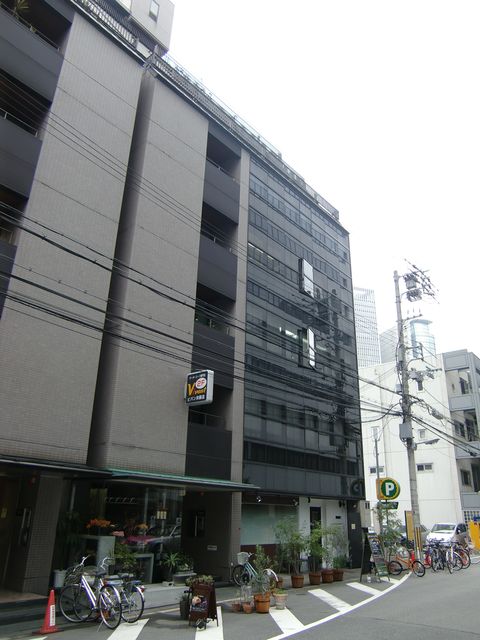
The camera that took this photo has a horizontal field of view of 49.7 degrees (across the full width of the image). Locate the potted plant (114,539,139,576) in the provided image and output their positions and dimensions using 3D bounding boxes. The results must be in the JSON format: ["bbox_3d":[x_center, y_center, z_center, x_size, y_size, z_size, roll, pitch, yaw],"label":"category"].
[{"bbox_3d":[-2.849,6.146,13.210,0.600,0.860,0.620,-16,-27,37],"label":"potted plant"}]

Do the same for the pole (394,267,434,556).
[{"bbox_3d":[8.614,4.007,25.351,1.600,14.565,1.100,-16,-27,37],"label":"pole"}]

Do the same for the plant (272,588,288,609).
[{"bbox_3d":[0.882,6.067,11.275,0.320,0.410,0.320,2,-22,1],"label":"plant"}]

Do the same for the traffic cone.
[{"bbox_3d":[-3.395,5.220,9.325,0.390,0.680,0.390,3,-21,-4],"label":"traffic cone"}]

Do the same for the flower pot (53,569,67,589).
[{"bbox_3d":[-3.966,5.738,11.486,0.280,0.370,0.280,1,-21,1],"label":"flower pot"}]

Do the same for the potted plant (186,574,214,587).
[{"bbox_3d":[-0.794,5.243,10.400,0.500,0.300,0.380,-16,-28,38],"label":"potted plant"}]

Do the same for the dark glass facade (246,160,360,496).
[{"bbox_3d":[2.771,0.582,22.272,0.500,13.274,8.460,-16,-27,37],"label":"dark glass facade"}]

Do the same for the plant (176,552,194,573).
[{"bbox_3d":[-1.411,6.277,13.400,0.440,0.470,0.400,-16,-28,38],"label":"plant"}]

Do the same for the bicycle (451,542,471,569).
[{"bbox_3d":[8.820,9.445,20.869,0.550,1.020,1.650,2,-21,-2],"label":"bicycle"}]

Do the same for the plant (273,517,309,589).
[{"bbox_3d":[1.562,7.008,15.632,0.880,1.885,0.920,1,-21,1],"label":"plant"}]

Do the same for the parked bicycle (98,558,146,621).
[{"bbox_3d":[-2.530,5.449,10.380,1.680,1.030,0.560,-11,-25,30],"label":"parked bicycle"}]

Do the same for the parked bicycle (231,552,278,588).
[{"bbox_3d":[0.403,7.305,15.111,1.690,1.000,0.550,-17,-28,38],"label":"parked bicycle"}]

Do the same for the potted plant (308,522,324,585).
[{"bbox_3d":[2.328,7.343,16.344,0.540,1.776,0.540,1,-21,1],"label":"potted plant"}]

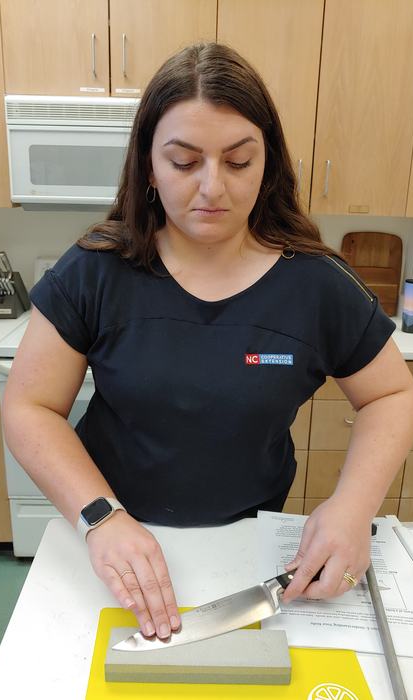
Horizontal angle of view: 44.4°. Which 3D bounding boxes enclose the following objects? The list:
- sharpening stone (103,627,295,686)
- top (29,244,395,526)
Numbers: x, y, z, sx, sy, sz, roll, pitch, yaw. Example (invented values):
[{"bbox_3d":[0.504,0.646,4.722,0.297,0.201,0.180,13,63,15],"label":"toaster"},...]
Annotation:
[{"bbox_3d":[-0.009,0.348,0.576,0.203,0.025,0.050,1,15,-1],"label":"sharpening stone"},{"bbox_3d":[0.003,0.048,0.851,0.550,0.450,0.290,1,15,-2],"label":"top"}]

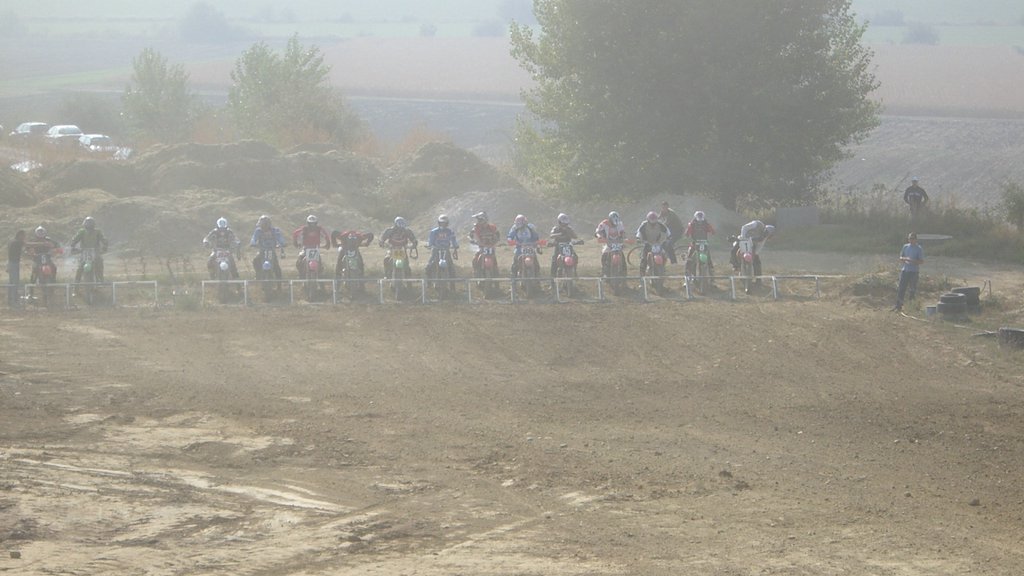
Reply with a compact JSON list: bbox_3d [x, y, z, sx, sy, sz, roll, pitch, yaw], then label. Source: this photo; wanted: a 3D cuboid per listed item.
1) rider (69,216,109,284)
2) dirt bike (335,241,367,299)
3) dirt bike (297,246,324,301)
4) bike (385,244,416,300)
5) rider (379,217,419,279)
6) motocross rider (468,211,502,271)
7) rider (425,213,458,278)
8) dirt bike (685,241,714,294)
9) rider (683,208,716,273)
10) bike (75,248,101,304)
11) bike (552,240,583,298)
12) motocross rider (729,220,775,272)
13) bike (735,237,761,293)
[{"bbox_3d":[-9.686,-0.726,77.129,0.850,1.758,0.800,0,6,-4],"label":"rider"},{"bbox_3d":[-3.668,-0.354,76.585,0.800,1.180,2.100,0,5,-4],"label":"dirt bike"},{"bbox_3d":[-4.572,-0.343,76.522,0.800,1.180,2.100,0,5,-4],"label":"dirt bike"},{"bbox_3d":[-2.535,-0.353,76.663,0.800,1.180,2.100,0,5,-4],"label":"bike"},{"bbox_3d":[-2.611,-0.805,77.583,0.880,1.621,0.800,0,6,-4],"label":"rider"},{"bbox_3d":[-0.634,-0.876,77.710,0.760,1.760,0.800,0,6,-4],"label":"motocross rider"},{"bbox_3d":[-1.606,-0.803,76.838,0.780,1.680,0.850,0,5,-4],"label":"rider"},{"bbox_3d":[4.371,-0.506,79.654,0.800,1.220,2.100,-1,6,-5],"label":"dirt bike"},{"bbox_3d":[4.295,-0.899,77.245,0.760,1.690,0.850,0,5,-4],"label":"rider"},{"bbox_3d":[-9.634,-0.339,76.797,0.800,1.230,2.100,0,6,-4],"label":"bike"},{"bbox_3d":[1.272,-0.460,79.321,0.800,1.220,2.100,-1,6,-5],"label":"bike"},{"bbox_3d":[5.547,-0.782,78.101,0.950,1.505,0.850,-2,6,-22],"label":"motocross rider"},{"bbox_3d":[5.332,-0.563,77.765,0.800,1.230,2.100,0,6,-4],"label":"bike"}]

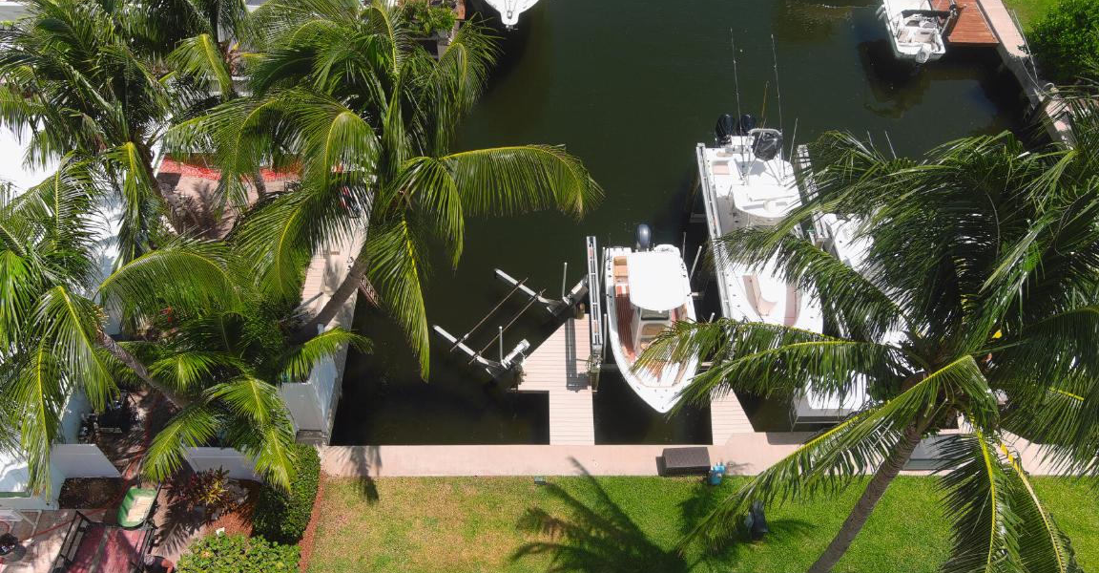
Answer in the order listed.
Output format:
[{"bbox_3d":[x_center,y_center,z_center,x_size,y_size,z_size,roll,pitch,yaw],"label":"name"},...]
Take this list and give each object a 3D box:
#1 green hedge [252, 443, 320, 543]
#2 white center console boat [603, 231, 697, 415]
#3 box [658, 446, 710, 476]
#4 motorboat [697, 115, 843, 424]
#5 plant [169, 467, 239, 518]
[{"bbox_3d":[-6.600,5.208,22.223,1.200,1.000,2.200,0,48,0],"label":"green hedge"},{"bbox_3d":[2.760,0.884,23.582,2.450,2.700,6.750,0,45,0],"label":"white center console boat"},{"bbox_3d":[3.560,4.581,23.111,1.160,0.520,0.580,-2,48,-2],"label":"box"},{"bbox_3d":[6.600,-1.852,27.235,3.100,4.200,11.300,0,48,0],"label":"motorboat"},{"bbox_3d":[-8.750,5.180,22.417,1.600,0.750,1.050,0,48,0],"label":"plant"}]

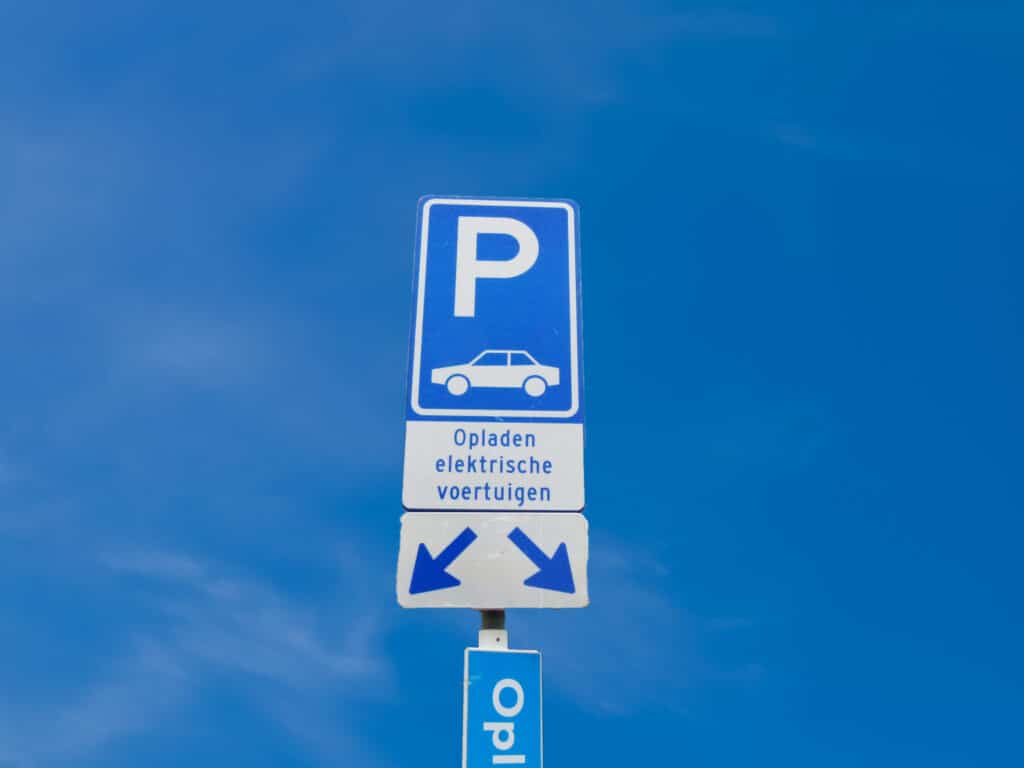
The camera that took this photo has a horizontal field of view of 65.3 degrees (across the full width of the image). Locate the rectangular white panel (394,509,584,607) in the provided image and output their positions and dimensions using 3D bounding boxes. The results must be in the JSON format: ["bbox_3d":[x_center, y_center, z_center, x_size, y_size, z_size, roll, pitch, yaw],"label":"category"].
[{"bbox_3d":[-0.038,0.382,1.729,0.405,0.202,0.030,1,-17,-2],"label":"rectangular white panel"}]

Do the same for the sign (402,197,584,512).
[{"bbox_3d":[-0.036,-0.088,1.871,0.400,0.772,0.030,1,-17,-2],"label":"sign"}]

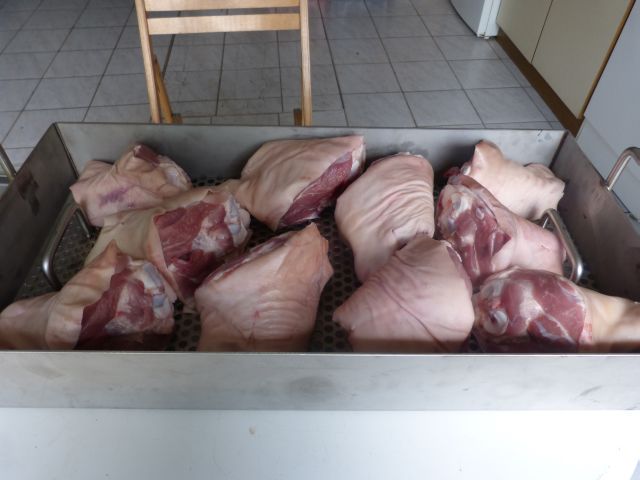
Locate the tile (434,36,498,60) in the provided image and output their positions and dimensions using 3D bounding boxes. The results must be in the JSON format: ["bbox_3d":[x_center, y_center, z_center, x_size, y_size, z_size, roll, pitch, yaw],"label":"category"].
[{"bbox_3d":[0.849,-1.125,2.705,0.308,0.010,0.308,-4,48,-4],"label":"tile"}]

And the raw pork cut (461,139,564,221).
[{"bbox_3d":[0.294,-0.094,0.733,0.170,0.102,0.136,15,49,13],"label":"raw pork cut"}]

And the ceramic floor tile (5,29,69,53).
[{"bbox_3d":[-1.670,-1.189,2.761,0.310,0.010,0.310,-4,48,-4],"label":"ceramic floor tile"}]

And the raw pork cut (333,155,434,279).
[{"bbox_3d":[0.084,-0.029,0.601,0.122,0.084,0.176,9,48,8],"label":"raw pork cut"}]

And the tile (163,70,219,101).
[{"bbox_3d":[-0.675,-0.789,2.392,0.308,0.010,0.308,-4,48,-4],"label":"tile"}]

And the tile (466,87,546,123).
[{"bbox_3d":[0.912,-0.669,2.298,0.310,0.010,0.310,-4,48,-4],"label":"tile"}]

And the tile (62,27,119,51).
[{"bbox_3d":[-1.417,-1.251,2.878,0.333,0.010,0.333,-3,47,-4],"label":"tile"}]

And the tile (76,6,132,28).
[{"bbox_3d":[-1.388,-1.440,2.992,0.310,0.010,0.310,-4,48,-4],"label":"tile"}]

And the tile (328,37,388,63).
[{"bbox_3d":[0.232,-1.141,2.799,0.333,0.010,0.333,-3,47,-4],"label":"tile"}]

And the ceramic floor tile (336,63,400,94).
[{"bbox_3d":[0.261,-0.898,2.573,0.333,0.010,0.333,-3,47,-4],"label":"ceramic floor tile"}]

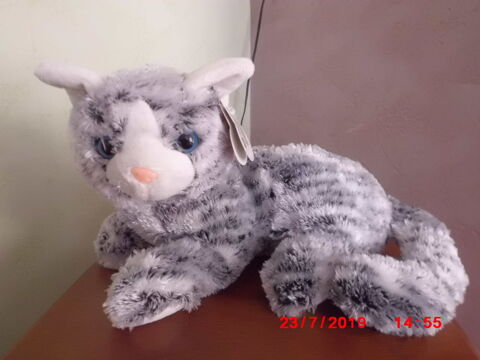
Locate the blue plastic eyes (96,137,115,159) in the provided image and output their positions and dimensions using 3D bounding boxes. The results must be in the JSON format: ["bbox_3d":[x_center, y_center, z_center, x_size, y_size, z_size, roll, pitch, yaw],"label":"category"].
[{"bbox_3d":[-0.132,-0.032,0.352,0.021,0.021,0.013,-2,12,8],"label":"blue plastic eyes"}]

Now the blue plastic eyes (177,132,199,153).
[{"bbox_3d":[-0.052,-0.037,0.355,0.021,0.021,0.013,-7,12,-12],"label":"blue plastic eyes"}]

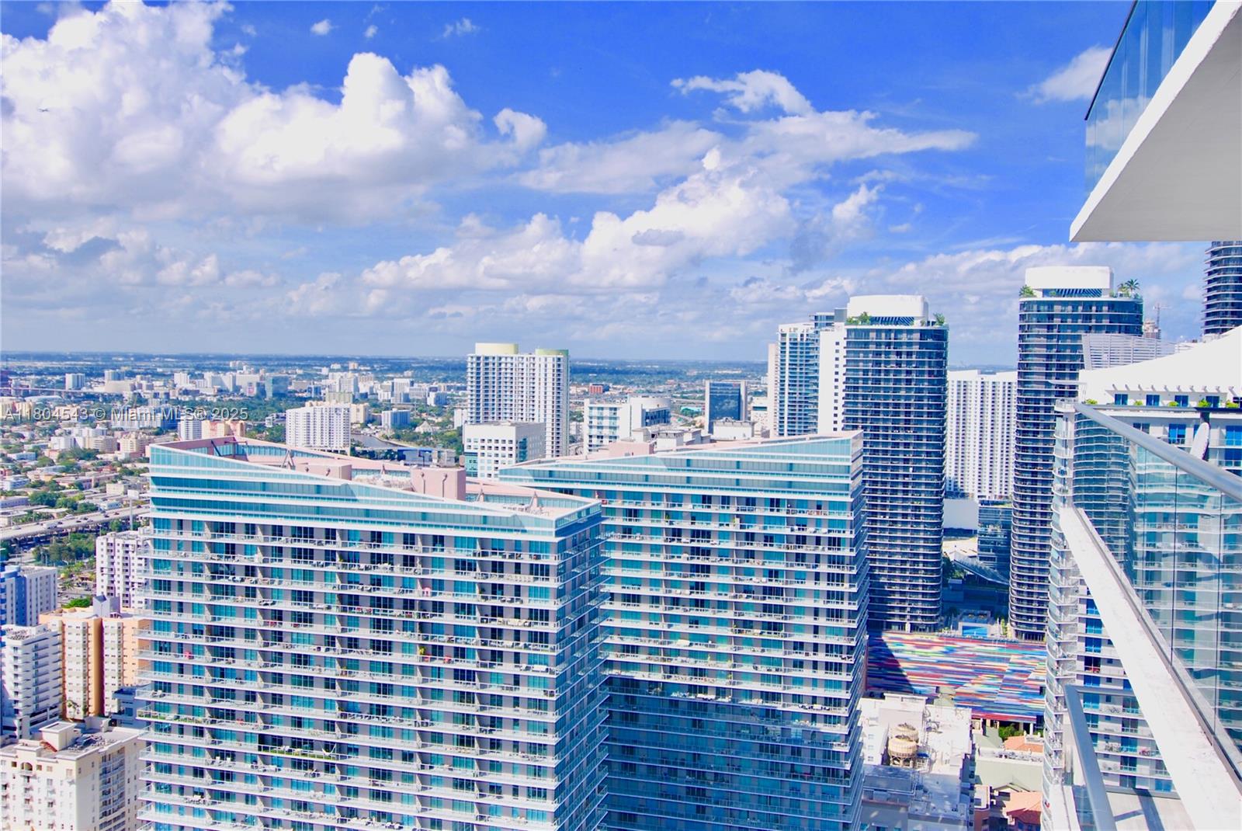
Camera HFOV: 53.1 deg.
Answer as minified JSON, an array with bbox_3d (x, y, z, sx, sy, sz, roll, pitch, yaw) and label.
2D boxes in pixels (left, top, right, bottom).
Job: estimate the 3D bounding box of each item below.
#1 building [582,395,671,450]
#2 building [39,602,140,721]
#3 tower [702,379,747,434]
[{"bbox_3d":[5.400,12.750,715.500,43.000,46.000,30.000,2,3,17],"label":"building"},{"bbox_3d":[-197.600,91.710,475.370,43.500,43.500,17.000,2,3,16],"label":"building"},{"bbox_3d":[123.070,13.010,1452.940,46.200,109.200,21.000,2,3,16],"label":"tower"}]

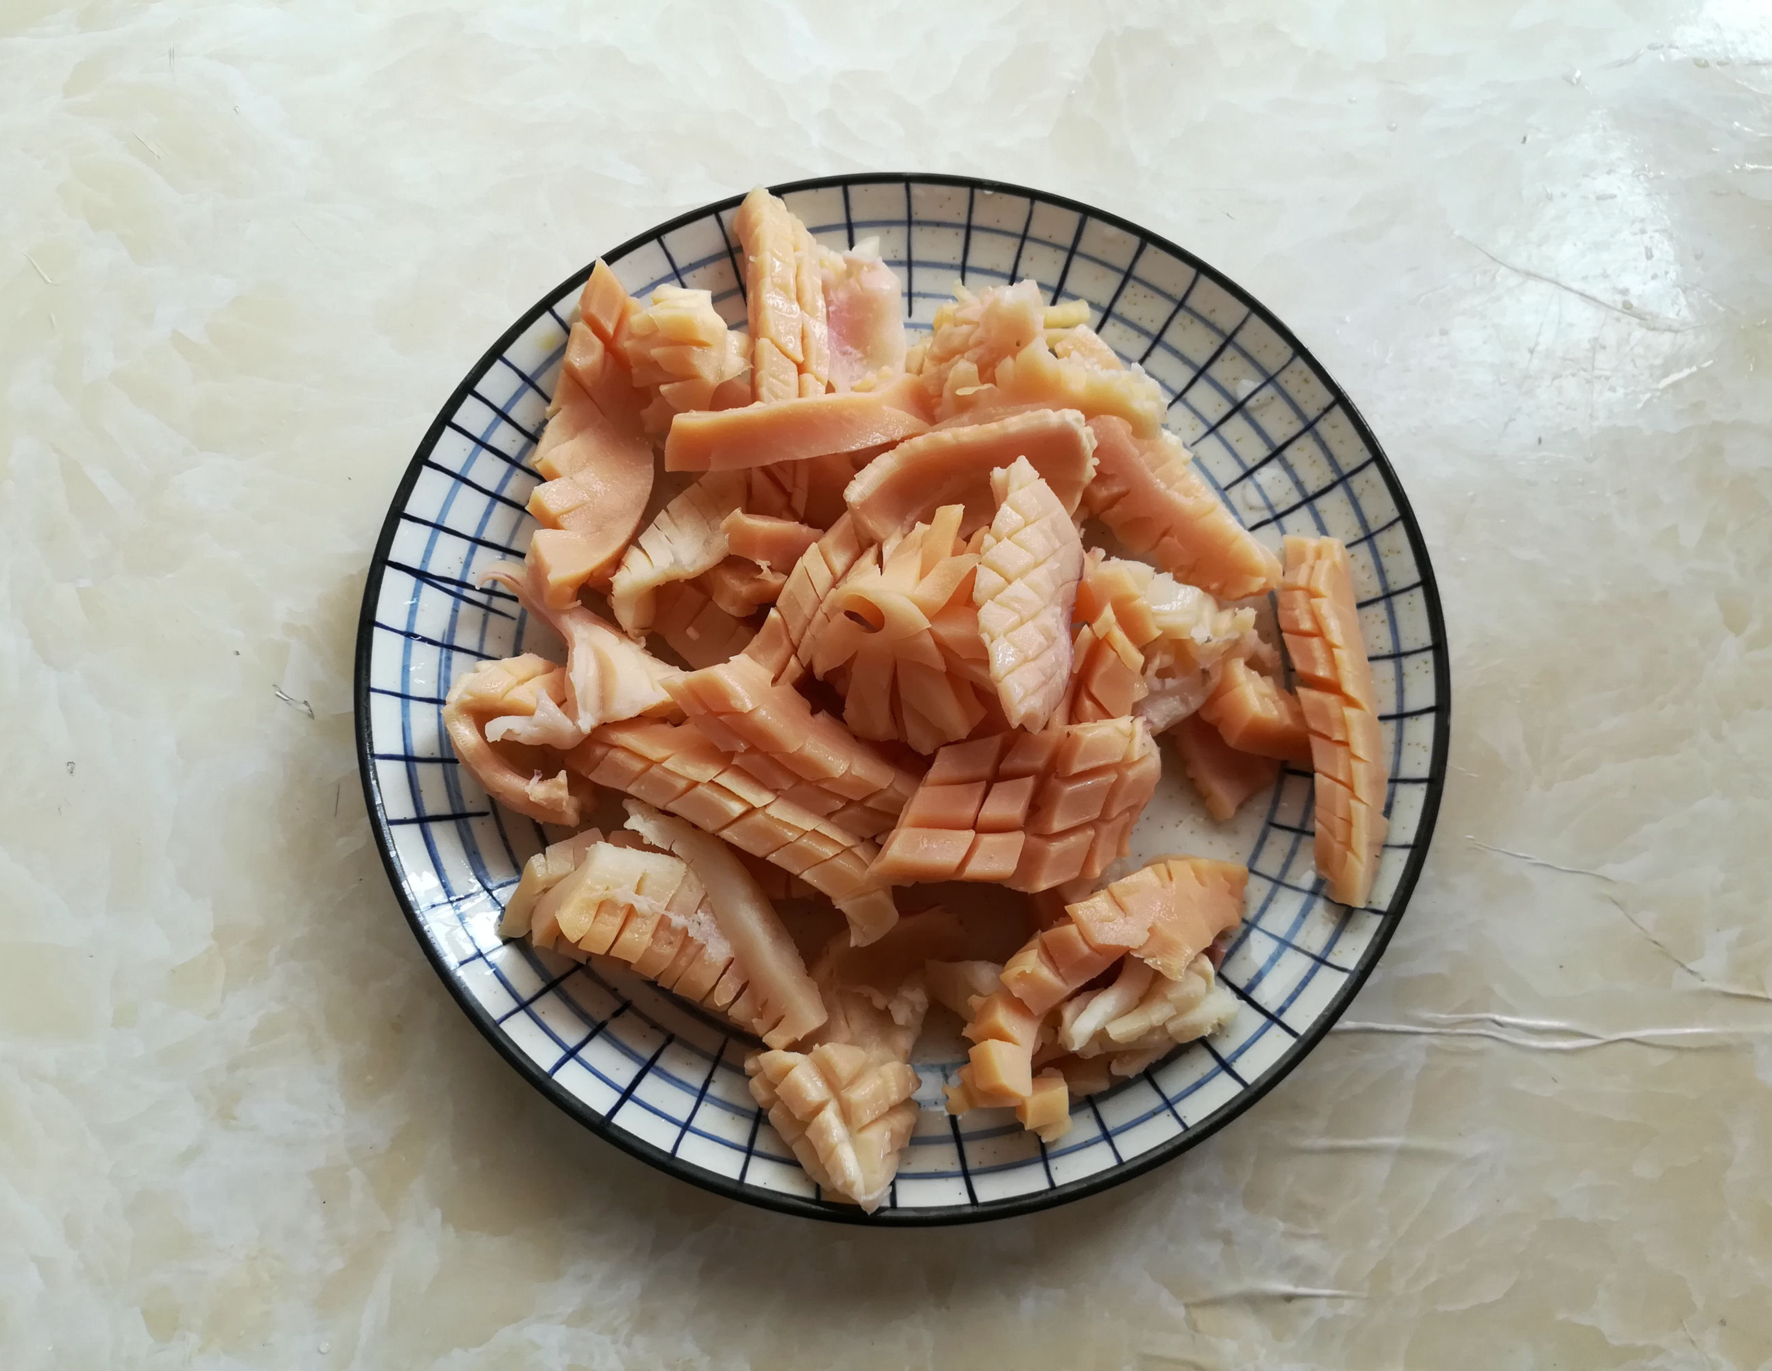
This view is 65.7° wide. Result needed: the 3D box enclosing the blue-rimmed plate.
[{"bbox_3d":[0.004,-0.004,0.274,0.205,0.032,0.205,0,75,-1],"label":"blue-rimmed plate"}]

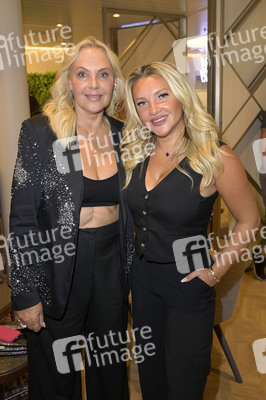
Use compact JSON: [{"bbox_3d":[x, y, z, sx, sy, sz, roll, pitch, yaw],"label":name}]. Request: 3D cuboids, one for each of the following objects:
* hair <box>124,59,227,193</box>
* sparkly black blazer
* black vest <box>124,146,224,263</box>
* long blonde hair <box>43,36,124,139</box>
[{"bbox_3d":[0.132,-0.226,1.100,0.300,0.380,0.250,-9,11,13],"label":"hair"},{"bbox_3d":[-0.208,0.051,1.210,0.450,0.700,0.300,-5,11,-19],"label":"sparkly black blazer"},{"bbox_3d":[0.139,0.008,1.160,0.340,0.400,0.250,4,11,27],"label":"black vest"},{"bbox_3d":[-0.159,-0.360,1.140,0.260,0.330,0.250,-2,10,-6],"label":"long blonde hair"}]

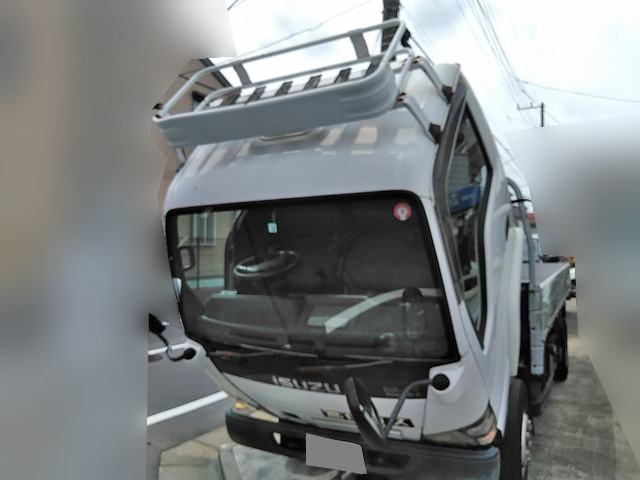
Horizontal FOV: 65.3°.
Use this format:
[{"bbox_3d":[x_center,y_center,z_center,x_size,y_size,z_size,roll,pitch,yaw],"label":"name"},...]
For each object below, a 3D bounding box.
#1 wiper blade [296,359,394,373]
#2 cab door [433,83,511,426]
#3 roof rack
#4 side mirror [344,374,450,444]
[{"bbox_3d":[0.107,0.584,2.310,0.510,0.040,0.040,-13,18,28],"label":"wiper blade"},{"bbox_3d":[0.804,0.089,2.555,0.180,1.450,1.100,-3,40,26],"label":"cab door"},{"bbox_3d":[-0.147,-0.627,2.428,1.440,0.430,0.620,-3,40,26],"label":"roof rack"},{"bbox_3d":[0.348,0.600,1.985,0.360,0.310,0.250,-17,35,9],"label":"side mirror"}]

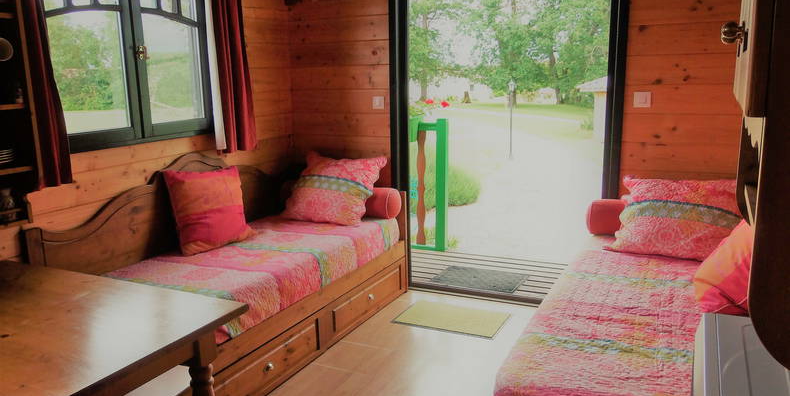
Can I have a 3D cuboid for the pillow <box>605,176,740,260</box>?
[{"bbox_3d":[1.389,0.089,2.940,0.580,0.500,0.170,5,-30,27],"label":"pillow"}]

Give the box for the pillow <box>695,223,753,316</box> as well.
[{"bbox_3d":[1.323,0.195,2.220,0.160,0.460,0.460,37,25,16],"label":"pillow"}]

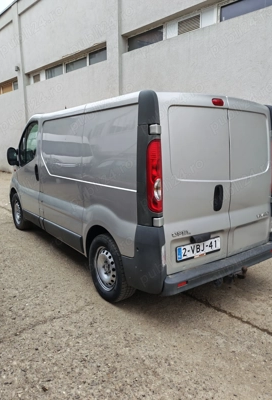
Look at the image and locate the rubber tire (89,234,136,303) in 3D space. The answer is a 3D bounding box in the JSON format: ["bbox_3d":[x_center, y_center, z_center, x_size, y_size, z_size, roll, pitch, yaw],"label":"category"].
[{"bbox_3d":[-0.227,0.668,3.158,0.210,0.660,0.665,-8,13,-35],"label":"rubber tire"}]

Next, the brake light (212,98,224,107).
[{"bbox_3d":[0.723,-0.856,2.734,0.145,0.058,0.040,-8,13,-35],"label":"brake light"}]

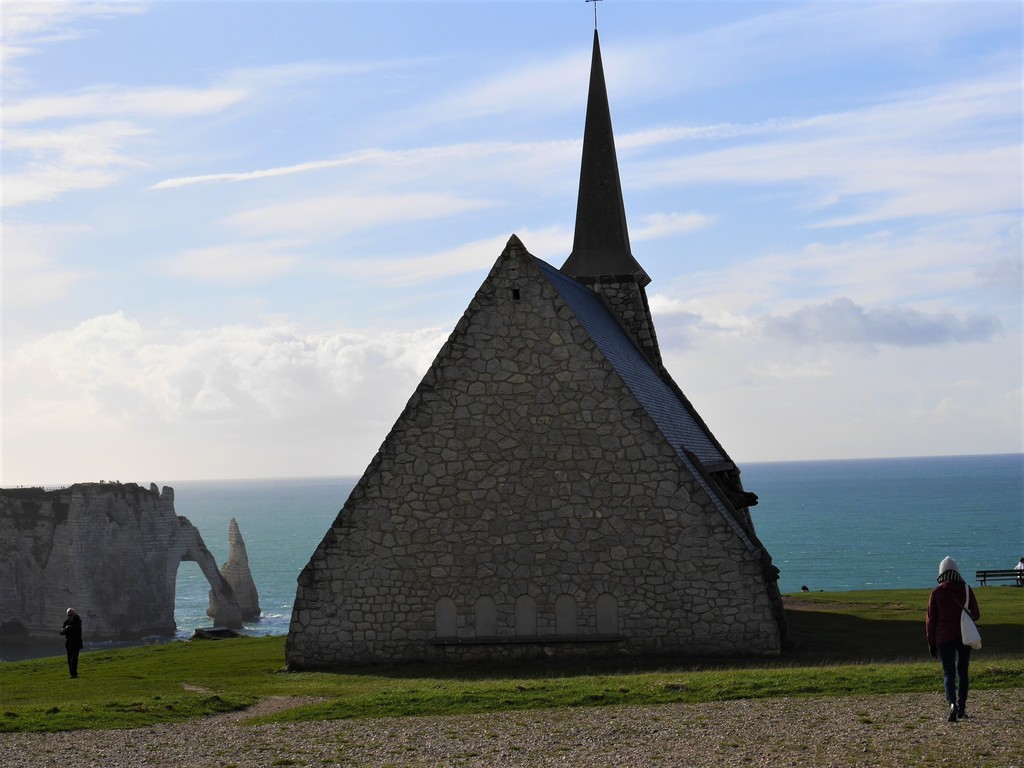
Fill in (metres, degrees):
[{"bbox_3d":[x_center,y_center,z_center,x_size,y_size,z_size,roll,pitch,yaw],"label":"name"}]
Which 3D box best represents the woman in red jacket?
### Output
[{"bbox_3d":[4.550,2.618,22.561,0.540,1.680,0.420,-2,-2,2],"label":"woman in red jacket"}]

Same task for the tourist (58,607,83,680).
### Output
[{"bbox_3d":[-10.965,6.453,54.489,0.500,1.730,0.500,-1,-2,-24],"label":"tourist"}]

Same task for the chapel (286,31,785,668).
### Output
[{"bbox_3d":[1.494,-1.895,53.367,10.300,16.200,16.400,-2,-2,9],"label":"chapel"}]

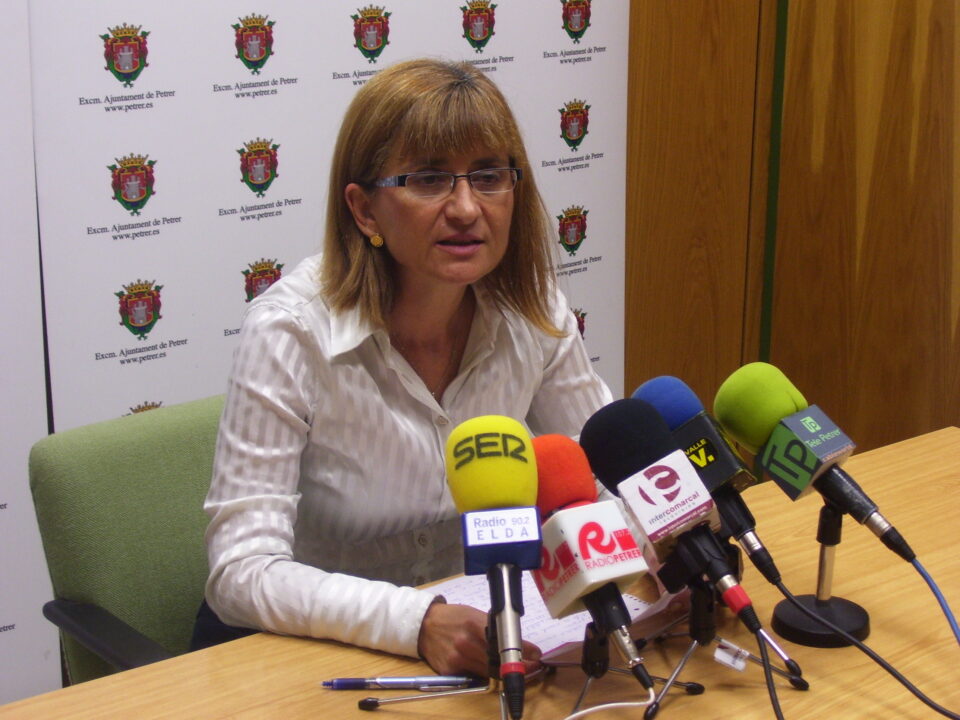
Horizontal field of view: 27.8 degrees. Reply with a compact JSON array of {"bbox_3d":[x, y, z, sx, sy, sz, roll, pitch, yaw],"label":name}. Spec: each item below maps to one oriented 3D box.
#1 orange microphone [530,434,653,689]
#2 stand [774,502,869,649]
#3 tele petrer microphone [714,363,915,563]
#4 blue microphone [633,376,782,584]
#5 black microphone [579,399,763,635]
[{"bbox_3d":[0.102,0.184,1.754,0.071,0.071,0.254,-7,61,-35],"label":"orange microphone"},{"bbox_3d":[0.334,0.197,1.876,0.097,0.134,0.097,1,17,0],"label":"stand"},{"bbox_3d":[0.329,0.104,1.877,0.078,0.078,0.252,-19,57,-43],"label":"tele petrer microphone"},{"bbox_3d":[0.224,0.114,1.846,0.062,0.233,0.062,-36,-25,13],"label":"blue microphone"},{"bbox_3d":[0.181,0.142,1.757,0.084,0.084,0.256,-31,64,-3],"label":"black microphone"}]

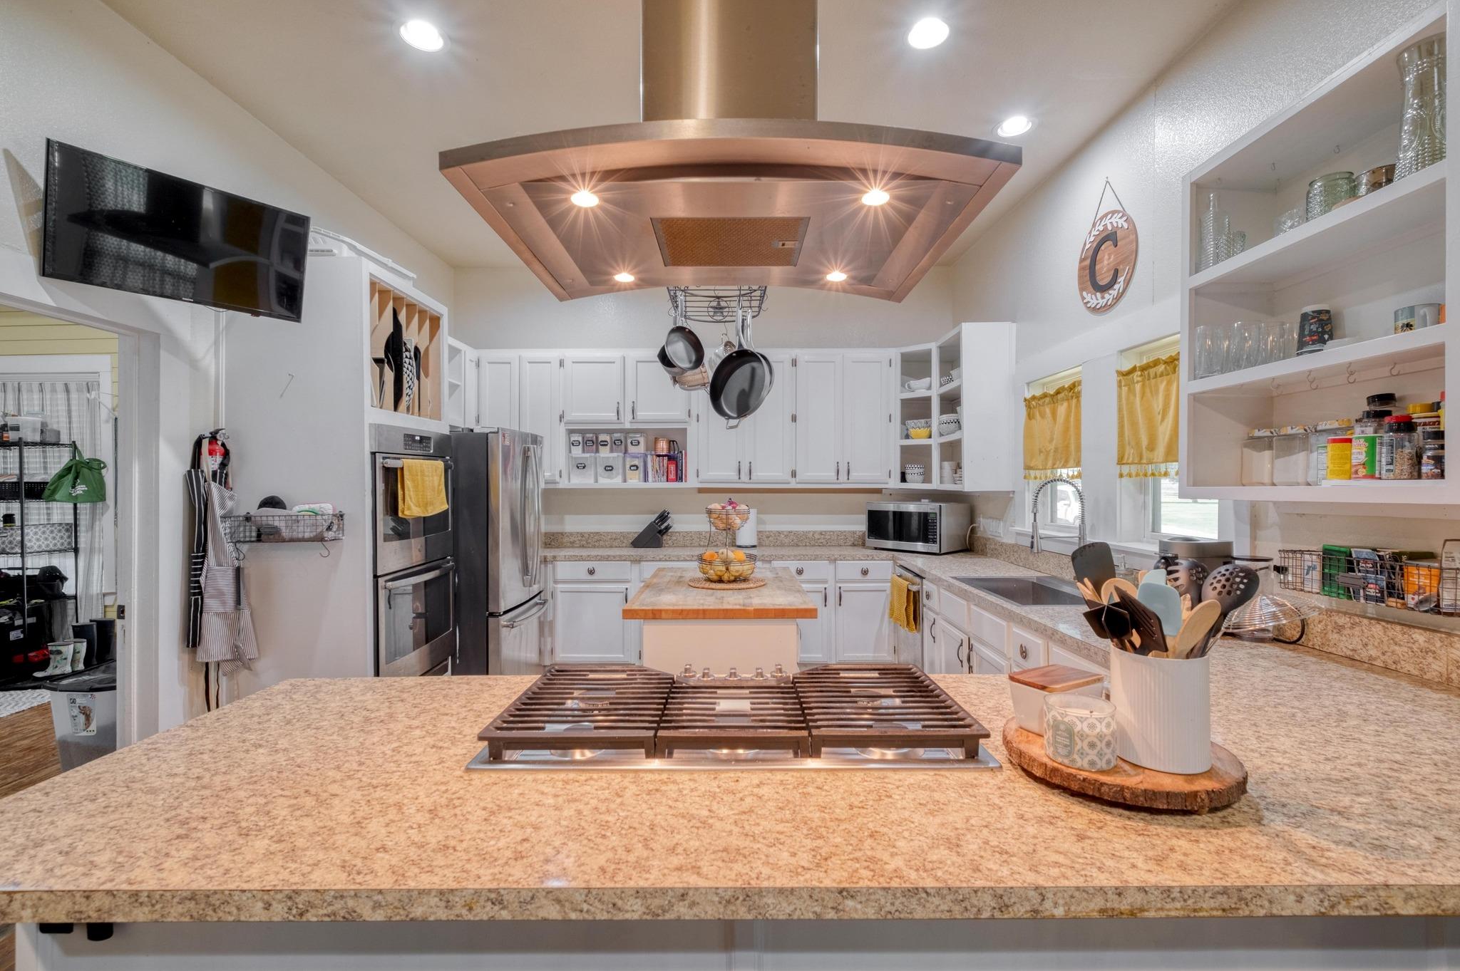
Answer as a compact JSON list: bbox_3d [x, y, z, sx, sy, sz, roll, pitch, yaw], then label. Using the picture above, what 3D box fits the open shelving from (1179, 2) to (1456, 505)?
[{"bbox_3d":[1.615,-0.482,1.600,0.320,1.050,0.770,0,0,0],"label":"open shelving"}]

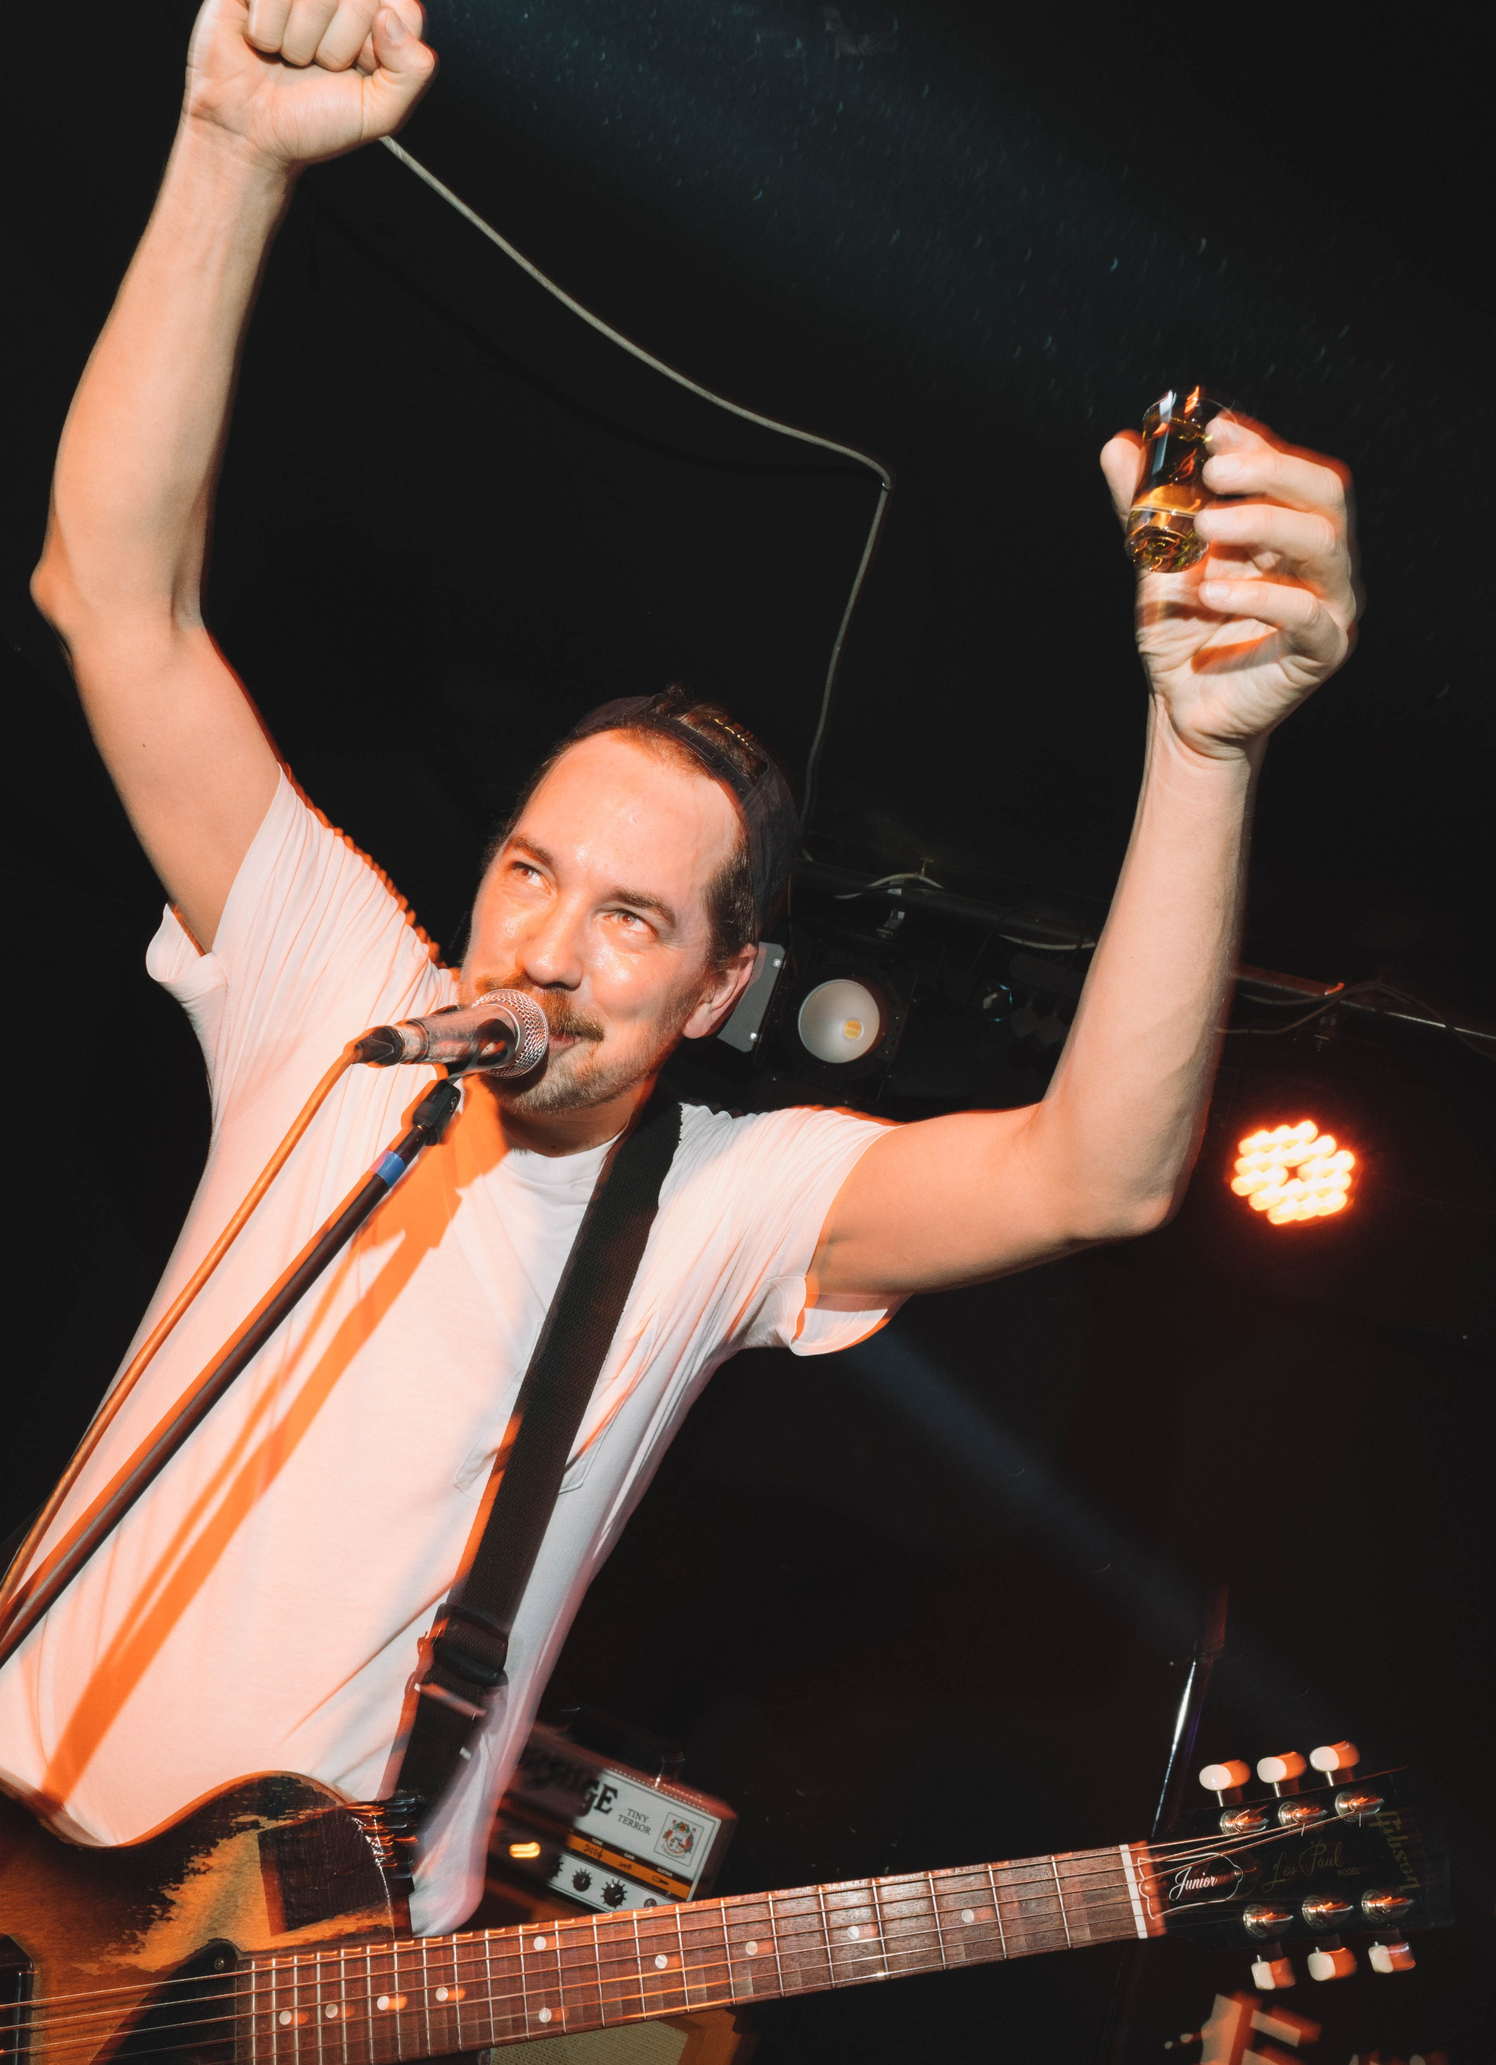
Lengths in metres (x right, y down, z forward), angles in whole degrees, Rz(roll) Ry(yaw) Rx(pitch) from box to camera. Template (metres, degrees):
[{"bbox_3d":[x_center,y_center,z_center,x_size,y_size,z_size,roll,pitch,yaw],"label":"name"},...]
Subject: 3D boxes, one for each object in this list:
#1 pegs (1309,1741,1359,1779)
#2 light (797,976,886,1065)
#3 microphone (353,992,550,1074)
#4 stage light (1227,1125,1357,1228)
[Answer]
[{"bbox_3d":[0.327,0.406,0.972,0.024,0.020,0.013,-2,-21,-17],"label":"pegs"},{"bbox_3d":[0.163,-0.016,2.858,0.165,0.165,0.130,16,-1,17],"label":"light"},{"bbox_3d":[-0.159,0.004,0.946,0.051,0.051,0.185,17,7,14],"label":"microphone"},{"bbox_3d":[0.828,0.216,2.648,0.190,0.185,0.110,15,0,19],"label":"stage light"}]

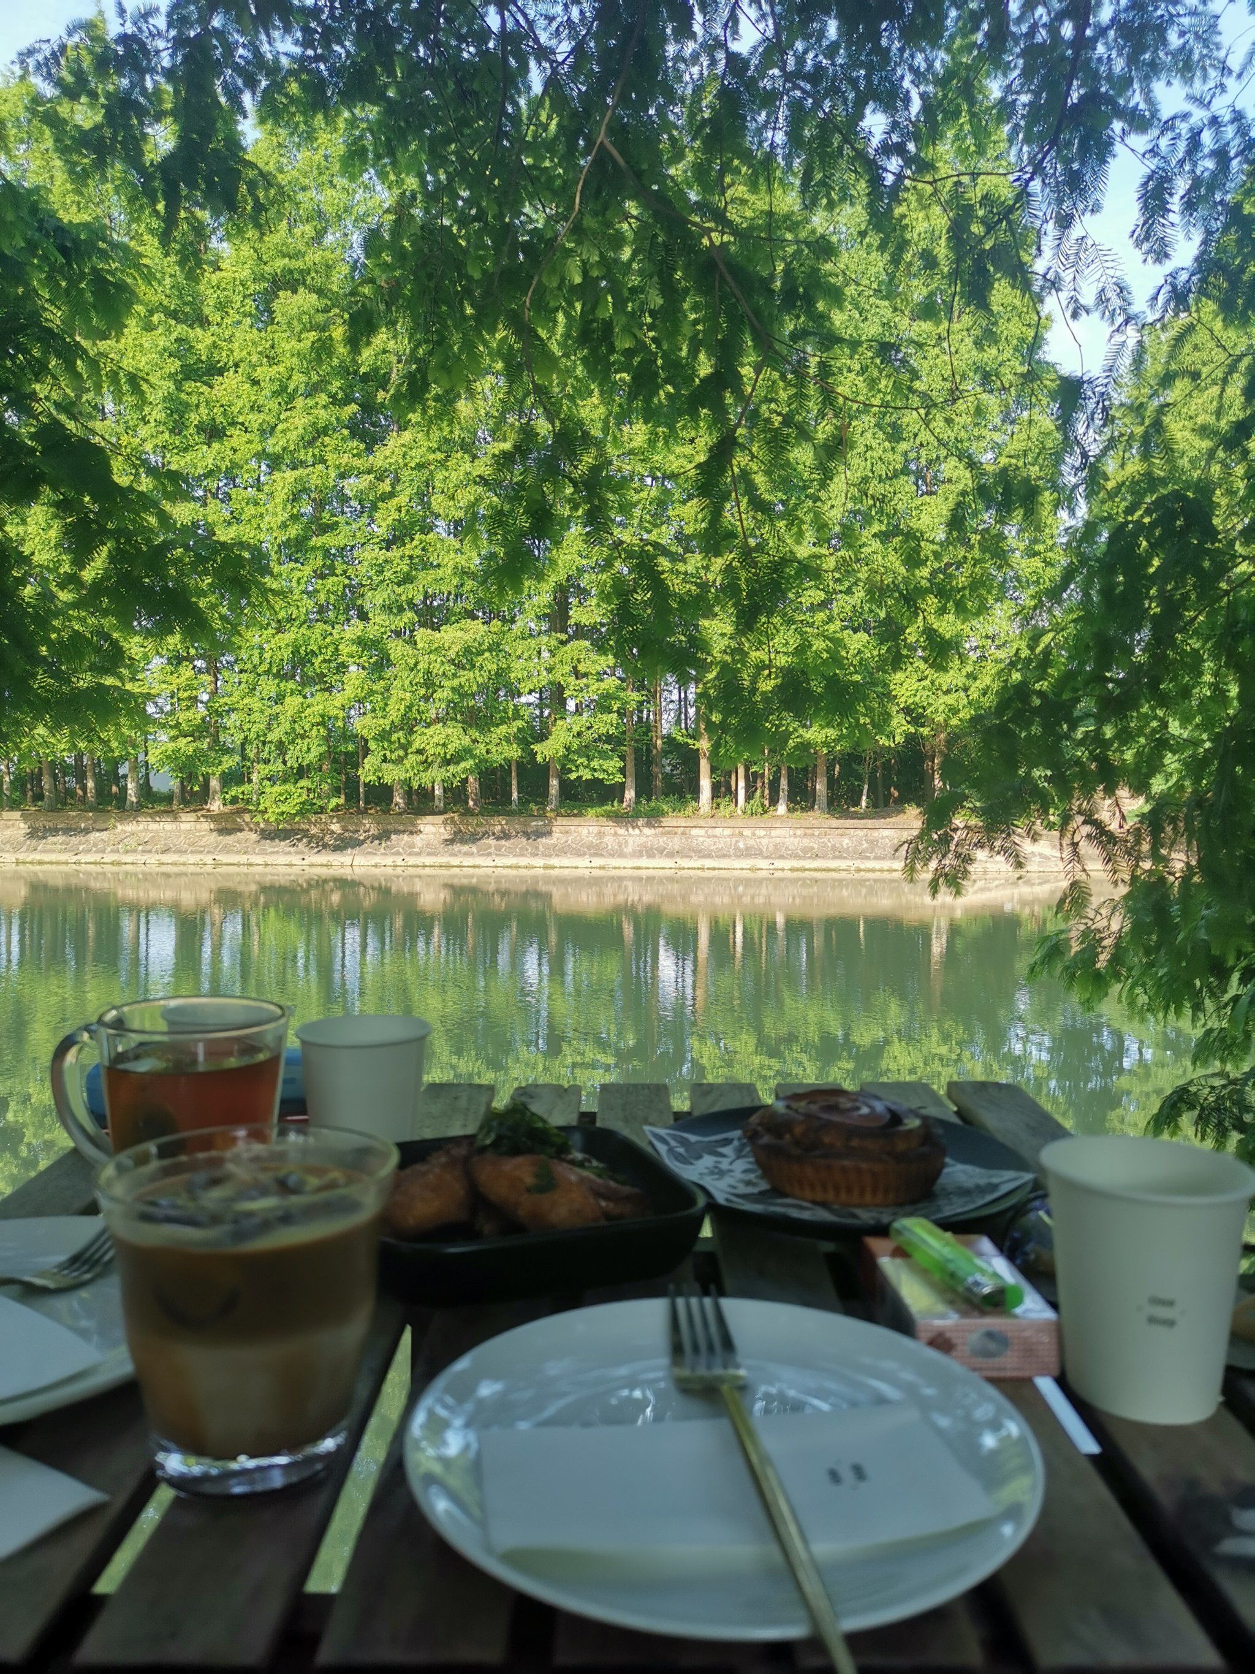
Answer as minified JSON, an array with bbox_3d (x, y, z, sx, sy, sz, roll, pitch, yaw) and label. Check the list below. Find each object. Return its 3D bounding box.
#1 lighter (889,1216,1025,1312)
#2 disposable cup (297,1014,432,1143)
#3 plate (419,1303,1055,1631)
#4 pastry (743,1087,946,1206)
[{"bbox_3d":[0.134,0.175,0.538,0.019,0.011,0.079,-1,4,-17],"label":"lighter"},{"bbox_3d":[-0.145,0.148,0.721,0.075,0.085,0.075,0,4,0],"label":"disposable cup"},{"bbox_3d":[0.029,0.201,0.423,0.202,0.021,0.202,0,4,0],"label":"plate"},{"bbox_3d":[0.116,0.159,0.695,0.106,0.044,0.106,0,4,0],"label":"pastry"}]

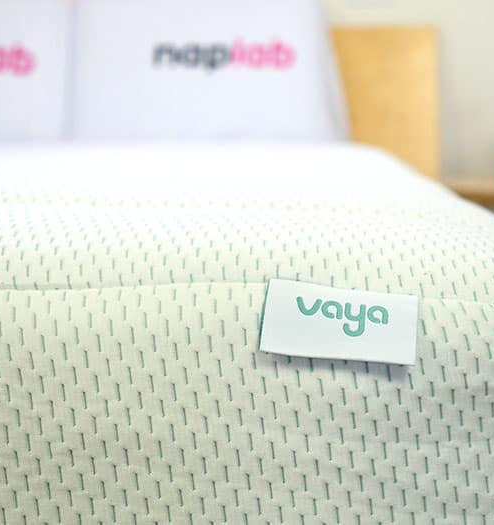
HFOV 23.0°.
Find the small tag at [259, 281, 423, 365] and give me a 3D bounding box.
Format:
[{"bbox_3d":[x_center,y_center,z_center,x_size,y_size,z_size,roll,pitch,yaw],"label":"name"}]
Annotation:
[{"bbox_3d":[0.070,0.044,0.899,0.112,0.056,0.007,6,-21,3],"label":"small tag"}]

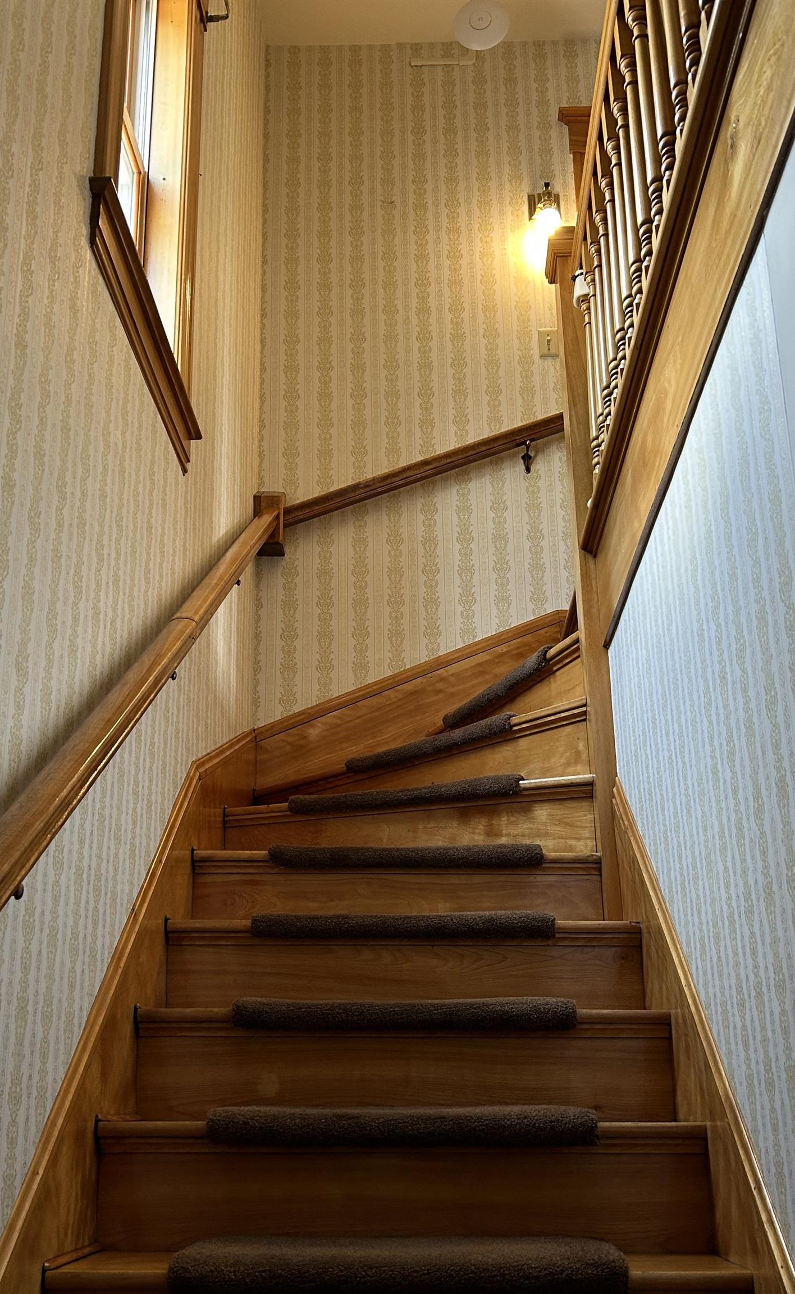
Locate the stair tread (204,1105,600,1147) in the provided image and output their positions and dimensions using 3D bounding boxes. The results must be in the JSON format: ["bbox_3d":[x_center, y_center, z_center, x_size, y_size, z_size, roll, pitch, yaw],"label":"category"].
[{"bbox_3d":[0.011,0.806,2.179,0.628,0.057,0.225,-1,-20,1],"label":"stair tread"}]

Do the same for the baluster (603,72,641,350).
[{"bbox_3d":[0.475,-0.883,2.744,0.032,0.804,0.032,-1,-20,1],"label":"baluster"}]

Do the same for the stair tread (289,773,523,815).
[{"bbox_3d":[0.054,0.405,3.348,0.630,0.057,0.225,-8,-21,21],"label":"stair tread"}]

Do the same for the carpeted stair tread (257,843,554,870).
[{"bbox_3d":[0.022,0.509,3.065,0.642,0.057,0.225,-1,-20,1],"label":"carpeted stair tread"}]

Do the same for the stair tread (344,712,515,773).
[{"bbox_3d":[0.155,0.291,3.601,0.225,0.057,0.646,16,-26,-40],"label":"stair tread"}]

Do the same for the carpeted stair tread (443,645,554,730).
[{"bbox_3d":[0.378,0.134,3.732,0.225,0.057,0.683,6,-21,-19],"label":"carpeted stair tread"}]

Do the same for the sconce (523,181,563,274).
[{"bbox_3d":[0.551,-1.597,4.735,0.120,0.300,0.190,-1,-20,1],"label":"sconce"}]

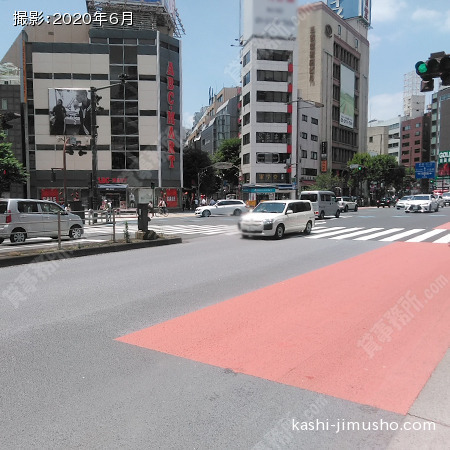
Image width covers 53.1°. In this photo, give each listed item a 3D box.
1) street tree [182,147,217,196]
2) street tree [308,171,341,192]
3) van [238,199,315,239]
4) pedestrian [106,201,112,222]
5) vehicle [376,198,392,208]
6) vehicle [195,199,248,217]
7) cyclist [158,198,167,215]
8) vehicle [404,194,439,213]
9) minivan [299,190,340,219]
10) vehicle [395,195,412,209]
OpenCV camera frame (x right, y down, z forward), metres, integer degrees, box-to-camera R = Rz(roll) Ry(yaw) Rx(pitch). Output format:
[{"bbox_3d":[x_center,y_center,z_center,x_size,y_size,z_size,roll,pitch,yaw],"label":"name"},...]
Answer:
[{"bbox_3d":[-3.282,-5.855,58.000,5.200,8.300,5.200,0,4,0],"label":"street tree"},{"bbox_3d":[10.206,-3.572,46.000,3.400,4.100,3.200,3,5,35],"label":"street tree"},{"bbox_3d":[2.305,-0.293,19.444,1.690,1.525,4.245,3,5,35],"label":"van"},{"bbox_3d":[-8.585,-1.011,33.500,0.400,1.660,0.500,0,4,10],"label":"pedestrian"},{"bbox_3d":[20.906,-2.867,59.000,1.700,1.480,4.550,2,5,29],"label":"vehicle"},{"bbox_3d":[-0.324,-1.513,40.145,4.800,1.490,1.840,-2,4,-17],"label":"vehicle"},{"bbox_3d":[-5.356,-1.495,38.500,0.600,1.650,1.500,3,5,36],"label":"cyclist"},{"bbox_3d":[16.746,-1.831,38.147,1.860,1.445,4.930,3,5,34],"label":"vehicle"},{"bbox_3d":[6.464,-1.348,30.231,1.475,1.890,3.395,3,5,38],"label":"minivan"},{"bbox_3d":[20.002,-2.463,50.000,1.770,1.480,4.550,3,5,34],"label":"vehicle"}]

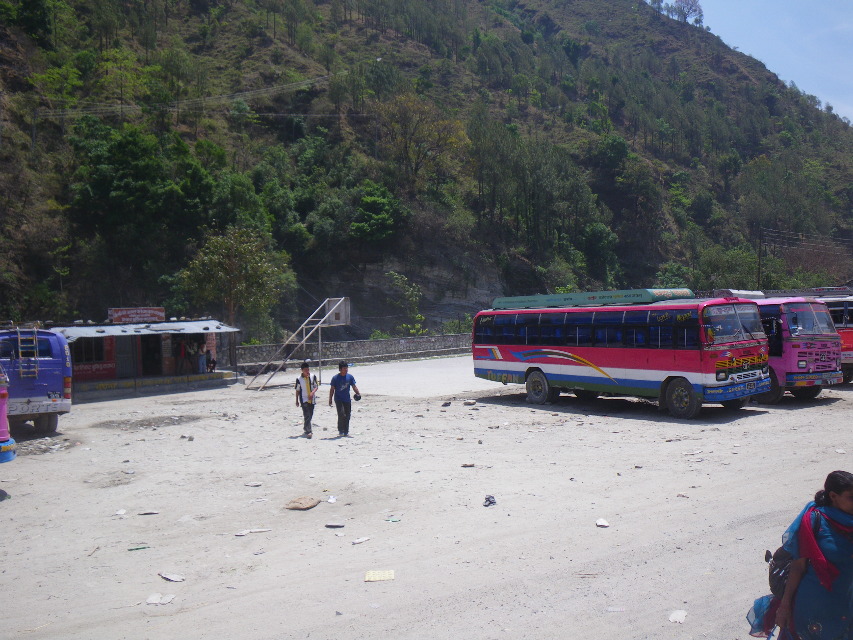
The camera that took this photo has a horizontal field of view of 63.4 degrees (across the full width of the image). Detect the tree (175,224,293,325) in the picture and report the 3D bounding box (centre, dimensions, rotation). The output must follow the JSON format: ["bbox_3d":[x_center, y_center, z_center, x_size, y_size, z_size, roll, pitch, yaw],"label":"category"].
[{"bbox_3d":[-10.681,-1.328,39.000,6.300,7.700,6.000,-1,0,0],"label":"tree"}]

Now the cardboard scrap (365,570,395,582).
[{"bbox_3d":[-0.462,2.546,6.850,0.290,0.035,0.280,-1,0,-5],"label":"cardboard scrap"}]

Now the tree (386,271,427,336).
[{"bbox_3d":[-1.594,-1.076,55.000,3.200,5.600,3.000,-1,0,0],"label":"tree"}]

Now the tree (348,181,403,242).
[{"bbox_3d":[-5.680,-12.578,80.000,6.300,7.200,6.000,-1,0,0],"label":"tree"}]

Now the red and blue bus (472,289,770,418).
[{"bbox_3d":[5.360,0.920,21.390,2.450,3.300,9.600,-1,0,-35],"label":"red and blue bus"}]

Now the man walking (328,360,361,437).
[{"bbox_3d":[-1.854,1.786,15.600,0.680,1.690,0.380,-1,0,-9],"label":"man walking"}]

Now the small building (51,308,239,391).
[{"bbox_3d":[-12.200,1.180,29.200,3.800,3.300,8.000,-1,0,44],"label":"small building"}]

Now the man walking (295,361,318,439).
[{"bbox_3d":[-2.695,1.797,15.500,0.550,1.690,0.400,-1,0,-18],"label":"man walking"}]

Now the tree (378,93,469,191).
[{"bbox_3d":[-0.426,-25.349,98.000,12.000,13.000,11.000,-1,0,0],"label":"tree"}]

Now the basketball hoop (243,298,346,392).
[{"bbox_3d":[-5.500,0.920,29.600,1.650,3.850,4.500,-1,0,43],"label":"basketball hoop"}]

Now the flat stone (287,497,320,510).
[{"bbox_3d":[-1.716,2.540,9.600,0.370,0.070,0.520,-1,0,12],"label":"flat stone"}]

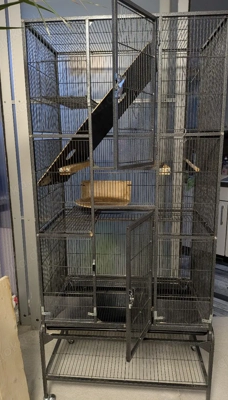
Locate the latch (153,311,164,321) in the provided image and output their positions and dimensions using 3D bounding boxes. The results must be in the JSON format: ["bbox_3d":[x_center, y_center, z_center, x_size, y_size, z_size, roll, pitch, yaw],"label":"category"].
[{"bbox_3d":[0.204,0.520,1.248,0.046,0.043,0.014,0,12,4],"label":"latch"}]

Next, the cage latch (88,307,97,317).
[{"bbox_3d":[-0.097,0.513,1.270,0.041,0.048,0.014,0,12,4],"label":"cage latch"}]

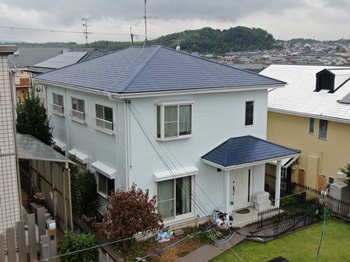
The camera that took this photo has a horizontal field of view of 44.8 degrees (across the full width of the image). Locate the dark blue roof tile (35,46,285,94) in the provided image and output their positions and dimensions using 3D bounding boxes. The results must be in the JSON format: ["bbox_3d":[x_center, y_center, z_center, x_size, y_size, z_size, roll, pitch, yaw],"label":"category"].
[{"bbox_3d":[-1.447,-3.260,20.607,7.978,1.686,10.851,-7,12,-32],"label":"dark blue roof tile"}]

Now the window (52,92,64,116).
[{"bbox_3d":[-5.977,-1.398,21.668,0.128,0.969,1.683,-7,12,-32],"label":"window"}]

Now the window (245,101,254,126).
[{"bbox_3d":[3.234,-0.721,18.302,0.510,1.131,0.111,-7,12,-32],"label":"window"}]

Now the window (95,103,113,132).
[{"bbox_3d":[-2.842,-0.530,16.911,0.128,0.969,1.717,-7,12,-32],"label":"window"}]

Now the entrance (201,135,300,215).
[{"bbox_3d":[3.212,1.989,17.782,4.114,3.281,1.640,-7,12,-32],"label":"entrance"}]

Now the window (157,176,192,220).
[{"bbox_3d":[0.027,2.681,16.798,1.708,1.683,0.128,-7,12,-32],"label":"window"}]

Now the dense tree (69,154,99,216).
[{"bbox_3d":[-4.104,2.531,18.635,0.935,2.422,1.445,-7,12,-32],"label":"dense tree"}]

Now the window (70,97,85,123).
[{"bbox_3d":[-4.444,-0.974,19.342,0.128,0.969,1.658,-7,12,-32],"label":"window"}]

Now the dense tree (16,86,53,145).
[{"bbox_3d":[-7.000,0.243,21.715,1.700,4.972,1.700,-7,12,-32],"label":"dense tree"}]

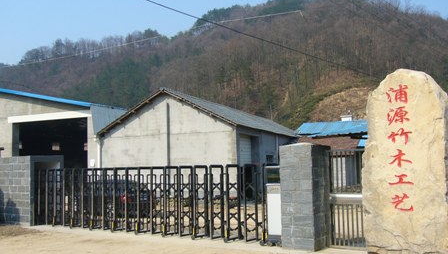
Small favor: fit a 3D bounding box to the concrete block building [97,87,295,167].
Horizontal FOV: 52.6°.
[{"bbox_3d":[0.559,1.506,32.483,8.010,5.820,20.240,-3,-5,21],"label":"concrete block building"}]

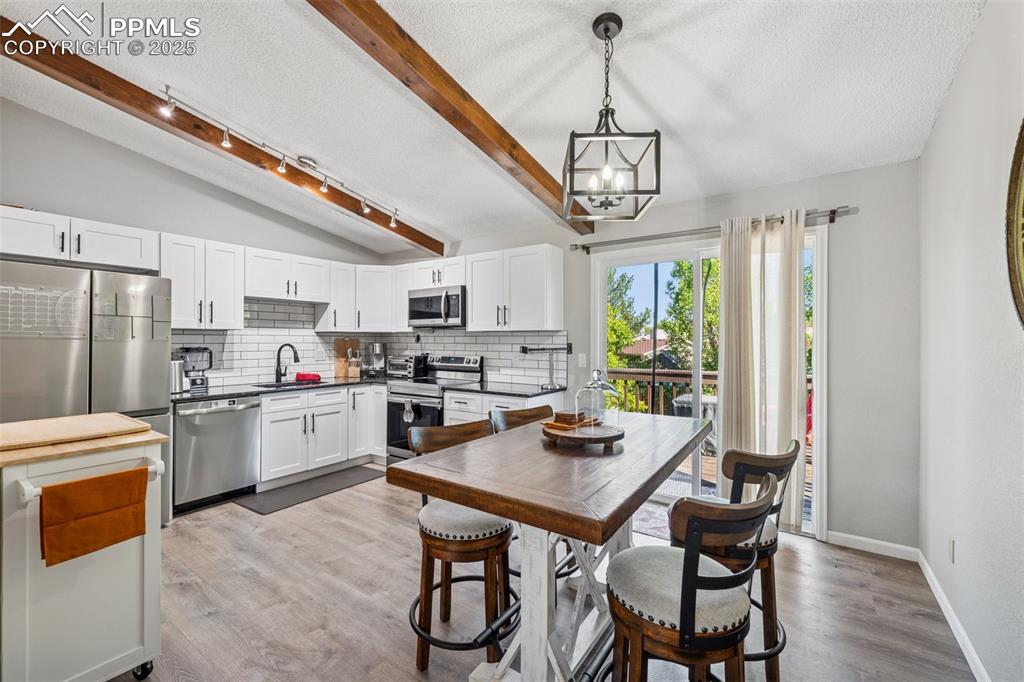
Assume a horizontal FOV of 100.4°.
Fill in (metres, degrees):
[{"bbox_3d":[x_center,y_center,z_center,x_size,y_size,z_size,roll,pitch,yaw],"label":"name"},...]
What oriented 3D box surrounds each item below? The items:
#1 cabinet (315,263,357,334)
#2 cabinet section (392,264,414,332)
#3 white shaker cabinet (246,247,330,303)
[{"bbox_3d":[-1.978,-0.478,4.787,0.315,0.757,0.312,0,0,35],"label":"cabinet"},{"bbox_3d":[-1.133,-0.479,4.929,0.362,0.756,0.315,0,0,35],"label":"cabinet section"},{"bbox_3d":[-2.292,-0.625,4.276,0.327,0.451,0.842,0,0,34],"label":"white shaker cabinet"}]

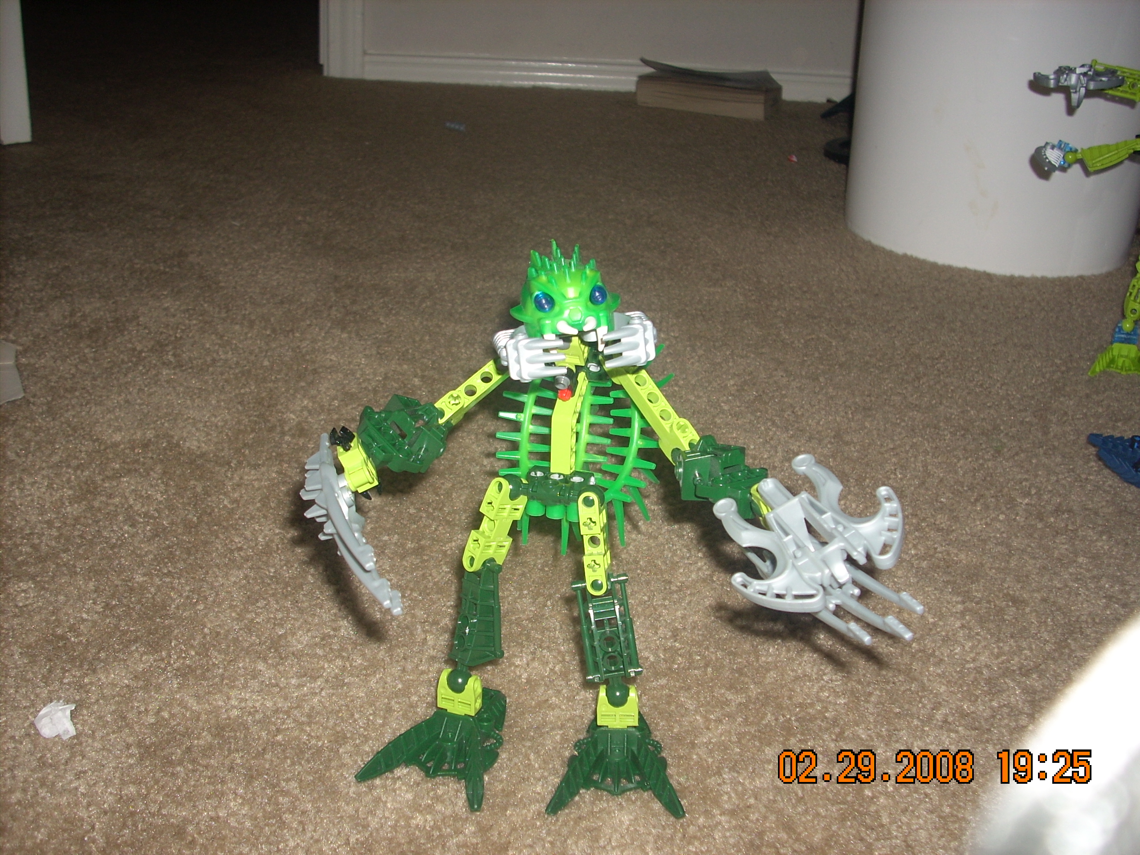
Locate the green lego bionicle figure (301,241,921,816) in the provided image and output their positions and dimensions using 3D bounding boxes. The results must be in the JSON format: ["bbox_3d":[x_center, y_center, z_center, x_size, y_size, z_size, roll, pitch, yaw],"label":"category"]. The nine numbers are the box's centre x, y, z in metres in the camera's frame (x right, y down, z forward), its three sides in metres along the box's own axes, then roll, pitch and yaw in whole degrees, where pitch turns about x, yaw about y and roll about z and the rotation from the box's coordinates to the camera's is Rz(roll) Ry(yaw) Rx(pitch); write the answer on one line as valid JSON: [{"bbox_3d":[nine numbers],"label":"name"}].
[{"bbox_3d":[0.018,0.031,0.446,0.211,0.193,0.116,6,22,6],"label":"green lego bionicle figure"}]

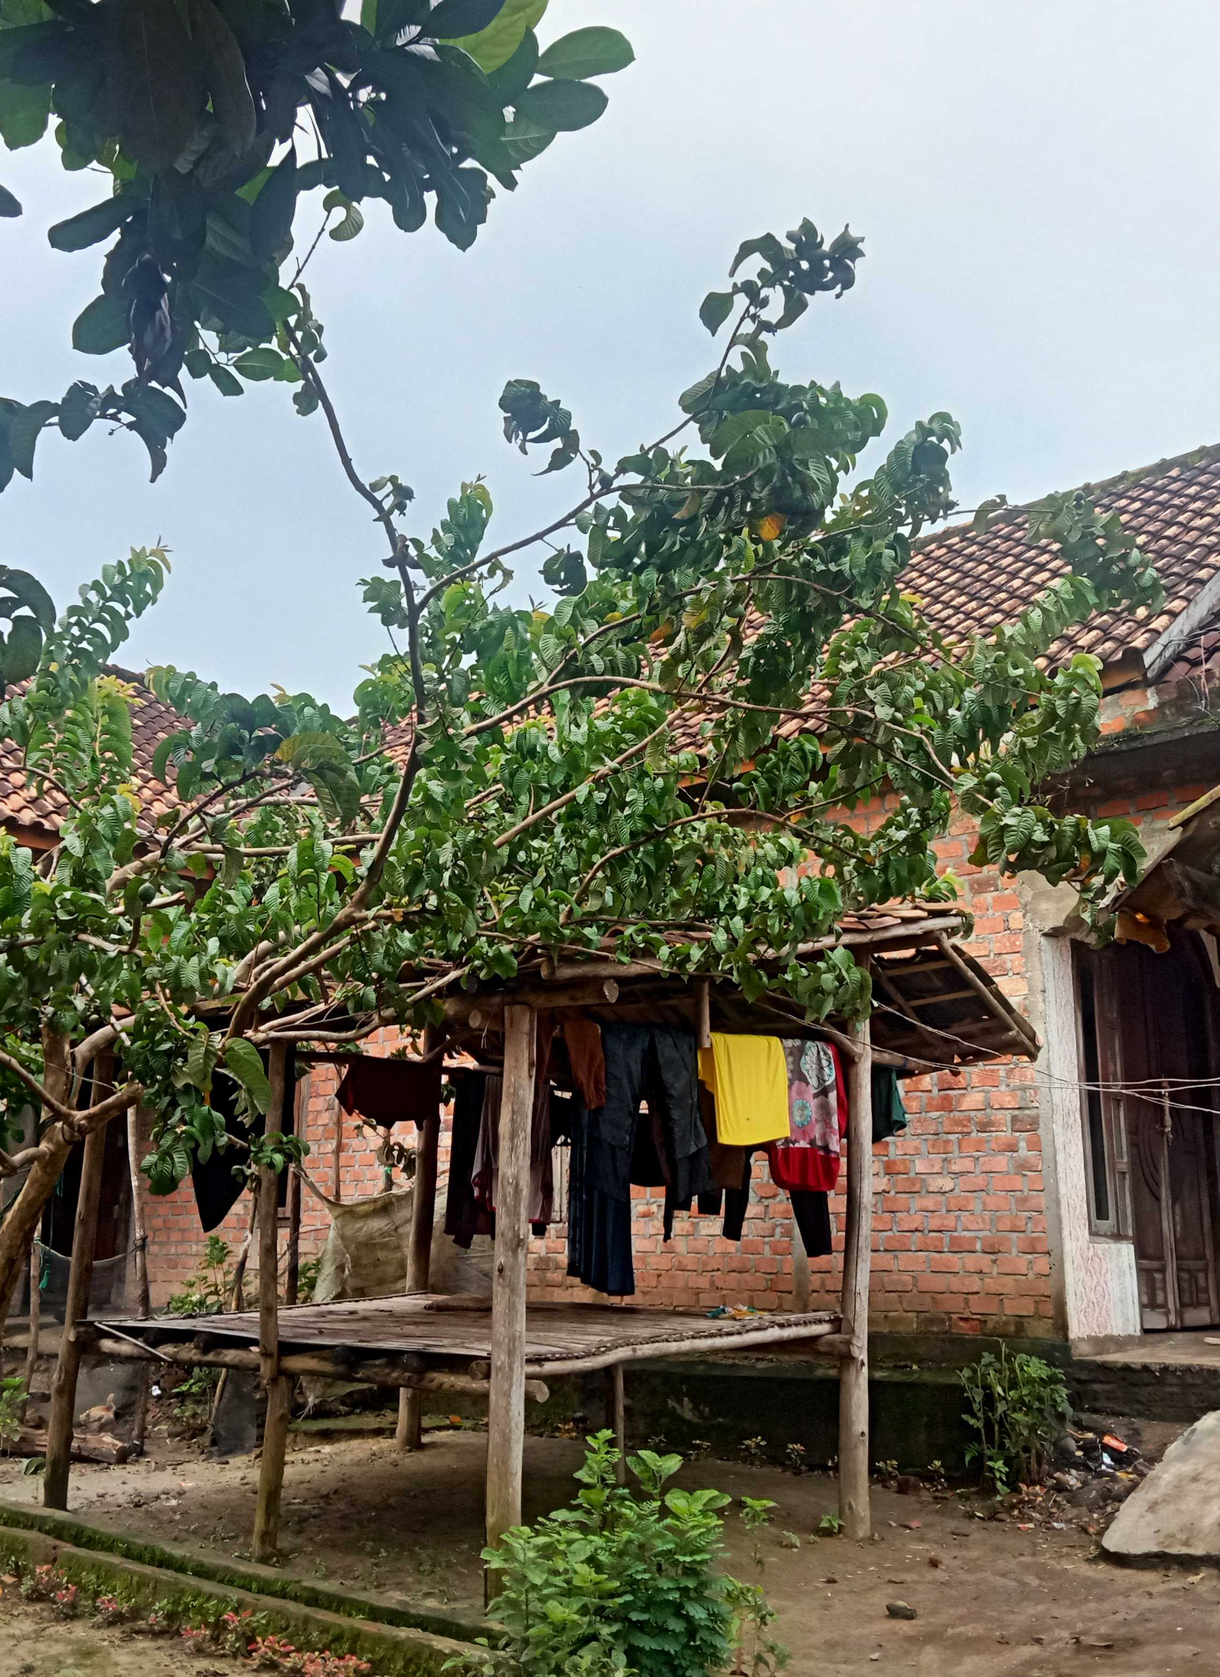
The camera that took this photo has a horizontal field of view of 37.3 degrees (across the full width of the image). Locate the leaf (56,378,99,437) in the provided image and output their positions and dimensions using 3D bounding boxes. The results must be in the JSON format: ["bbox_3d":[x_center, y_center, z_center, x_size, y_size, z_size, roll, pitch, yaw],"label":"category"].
[{"bbox_3d":[-1.057,-0.855,3.600,0.080,0.105,0.050,4,-13,-17],"label":"leaf"}]

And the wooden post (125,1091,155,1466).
[{"bbox_3d":[-2.255,2.117,8.648,0.085,1.720,0.085,2,-14,-25],"label":"wooden post"}]

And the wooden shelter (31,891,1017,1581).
[{"bbox_3d":[-0.635,1.893,8.810,4.523,2.803,2.871,-12,-17,43],"label":"wooden shelter"}]

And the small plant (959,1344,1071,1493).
[{"bbox_3d":[1.872,2.688,8.370,0.510,0.650,0.430,-3,-13,12],"label":"small plant"}]

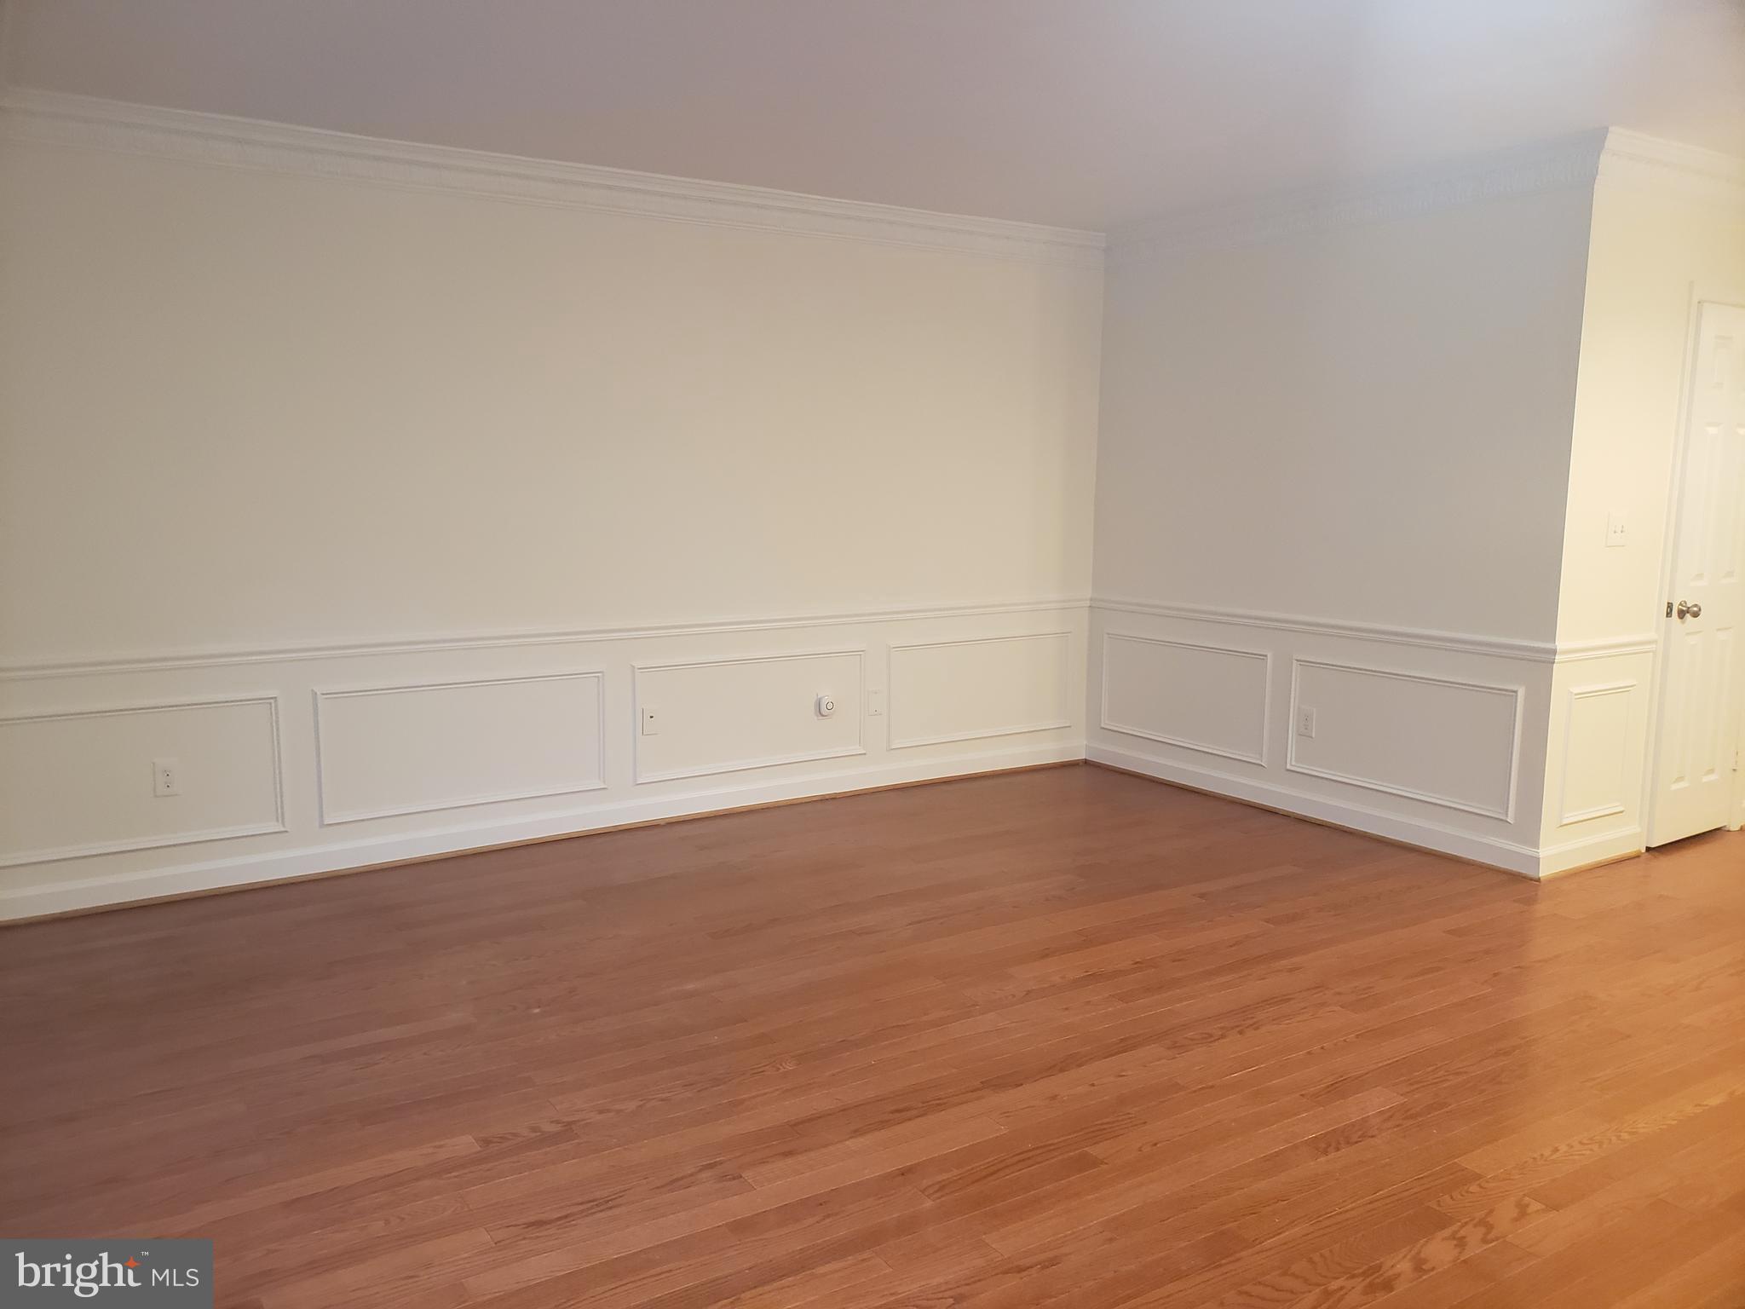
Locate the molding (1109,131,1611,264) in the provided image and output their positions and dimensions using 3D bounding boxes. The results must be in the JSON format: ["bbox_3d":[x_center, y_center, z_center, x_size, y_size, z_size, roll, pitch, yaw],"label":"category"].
[{"bbox_3d":[1.663,-1.697,5.070,0.080,0.147,2.337,-5,9,-33],"label":"molding"}]

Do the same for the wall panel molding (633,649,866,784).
[{"bbox_3d":[-0.470,0.242,5.326,1.060,0.459,0.025,-5,9,-33],"label":"wall panel molding"}]

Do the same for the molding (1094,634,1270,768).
[{"bbox_3d":[1.363,0.180,5.820,0.025,0.464,0.977,-5,9,-33],"label":"molding"}]

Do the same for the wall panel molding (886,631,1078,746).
[{"bbox_3d":[0.514,0.160,5.968,1.056,0.459,0.025,-5,9,-33],"label":"wall panel molding"}]

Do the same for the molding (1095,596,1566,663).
[{"bbox_3d":[1.665,-0.123,5.309,0.035,0.069,2.303,-5,9,-33],"label":"molding"}]

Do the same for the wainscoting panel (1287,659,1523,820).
[{"bbox_3d":[1.958,0.300,4.923,0.025,0.469,0.969,-5,9,-33],"label":"wainscoting panel"}]

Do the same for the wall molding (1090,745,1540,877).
[{"bbox_3d":[1.663,0.603,5.417,0.022,0.109,2.289,-5,9,-33],"label":"wall molding"}]

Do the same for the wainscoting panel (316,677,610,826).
[{"bbox_3d":[-1.441,0.322,4.692,1.031,0.462,0.025,-5,9,-33],"label":"wainscoting panel"}]

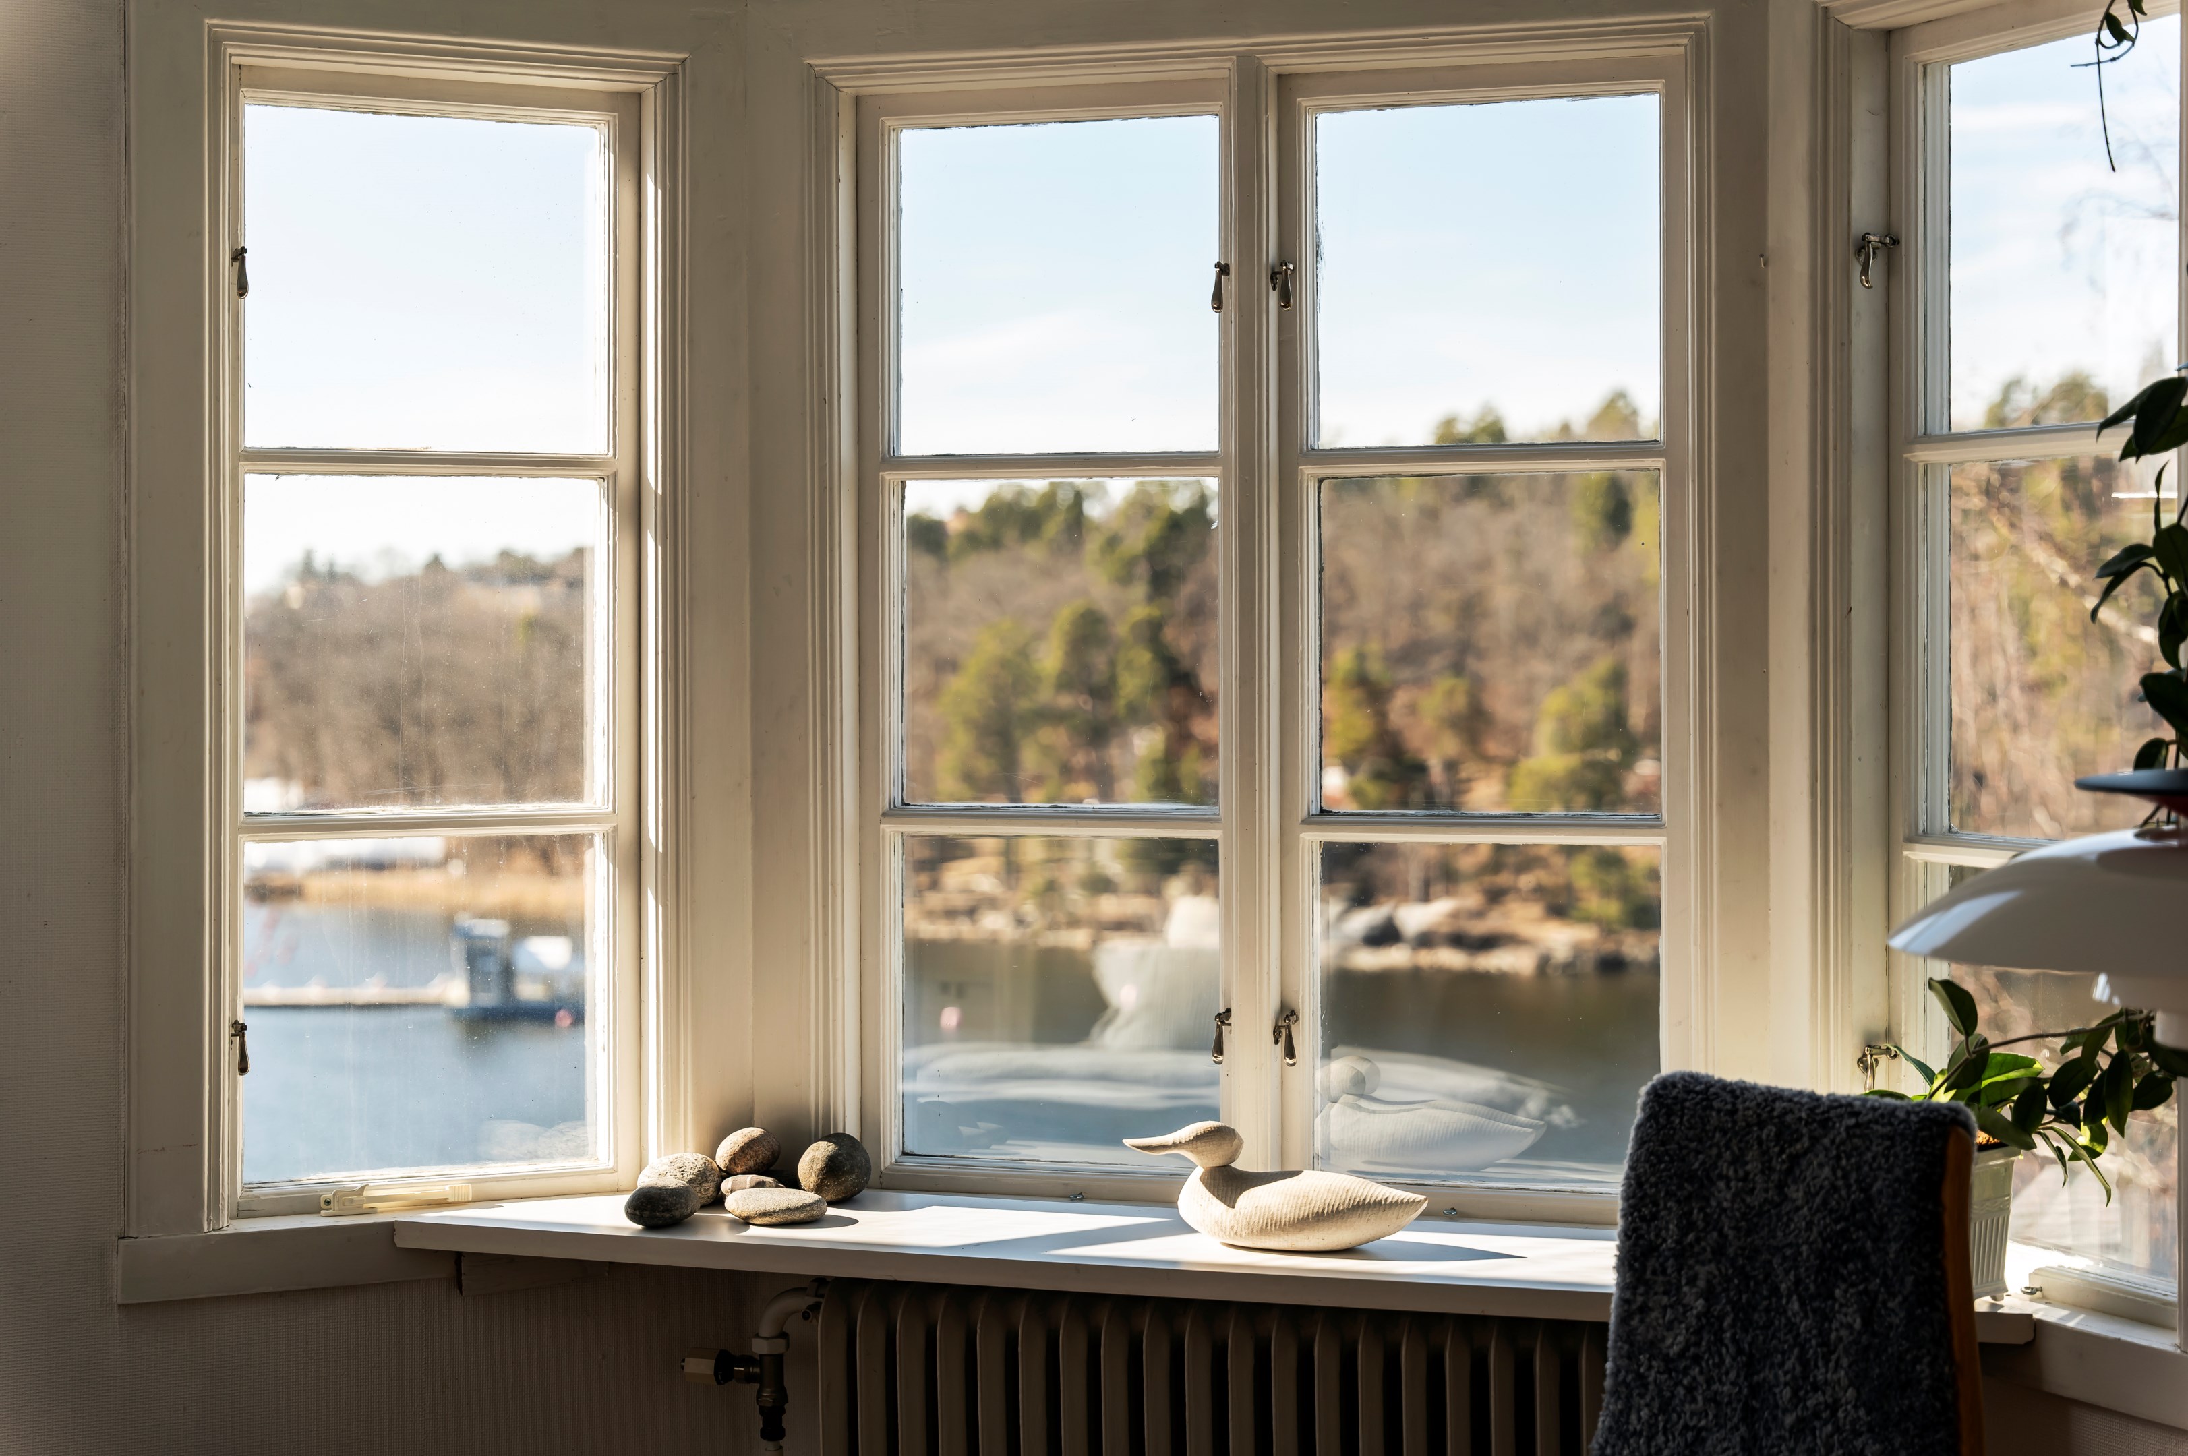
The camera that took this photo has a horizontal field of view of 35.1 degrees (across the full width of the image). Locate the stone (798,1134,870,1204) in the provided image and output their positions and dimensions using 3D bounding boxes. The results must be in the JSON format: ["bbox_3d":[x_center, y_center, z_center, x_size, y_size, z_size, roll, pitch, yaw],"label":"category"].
[{"bbox_3d":[-0.287,0.484,3.818,0.081,0.078,0.069,0,1,-4],"label":"stone"}]

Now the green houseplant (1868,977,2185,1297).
[{"bbox_3d":[0.859,0.376,3.191,0.292,0.293,0.250,0,2,15],"label":"green houseplant"}]

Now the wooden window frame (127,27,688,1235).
[{"bbox_3d":[-0.738,-0.102,3.761,0.598,1.262,0.120,-1,2,-24],"label":"wooden window frame"}]

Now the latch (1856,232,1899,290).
[{"bbox_3d":[0.782,-0.467,3.458,0.035,0.058,0.032,-1,2,-25],"label":"latch"}]

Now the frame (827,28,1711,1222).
[{"bbox_3d":[0.172,-0.101,3.744,0.991,1.262,0.120,0,2,17],"label":"frame"}]

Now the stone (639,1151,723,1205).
[{"bbox_3d":[-0.454,0.494,3.801,0.091,0.060,0.073,0,2,-7],"label":"stone"}]

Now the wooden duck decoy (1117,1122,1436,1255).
[{"bbox_3d":[0.183,0.468,3.536,0.320,0.127,0.115,0,2,17],"label":"wooden duck decoy"}]

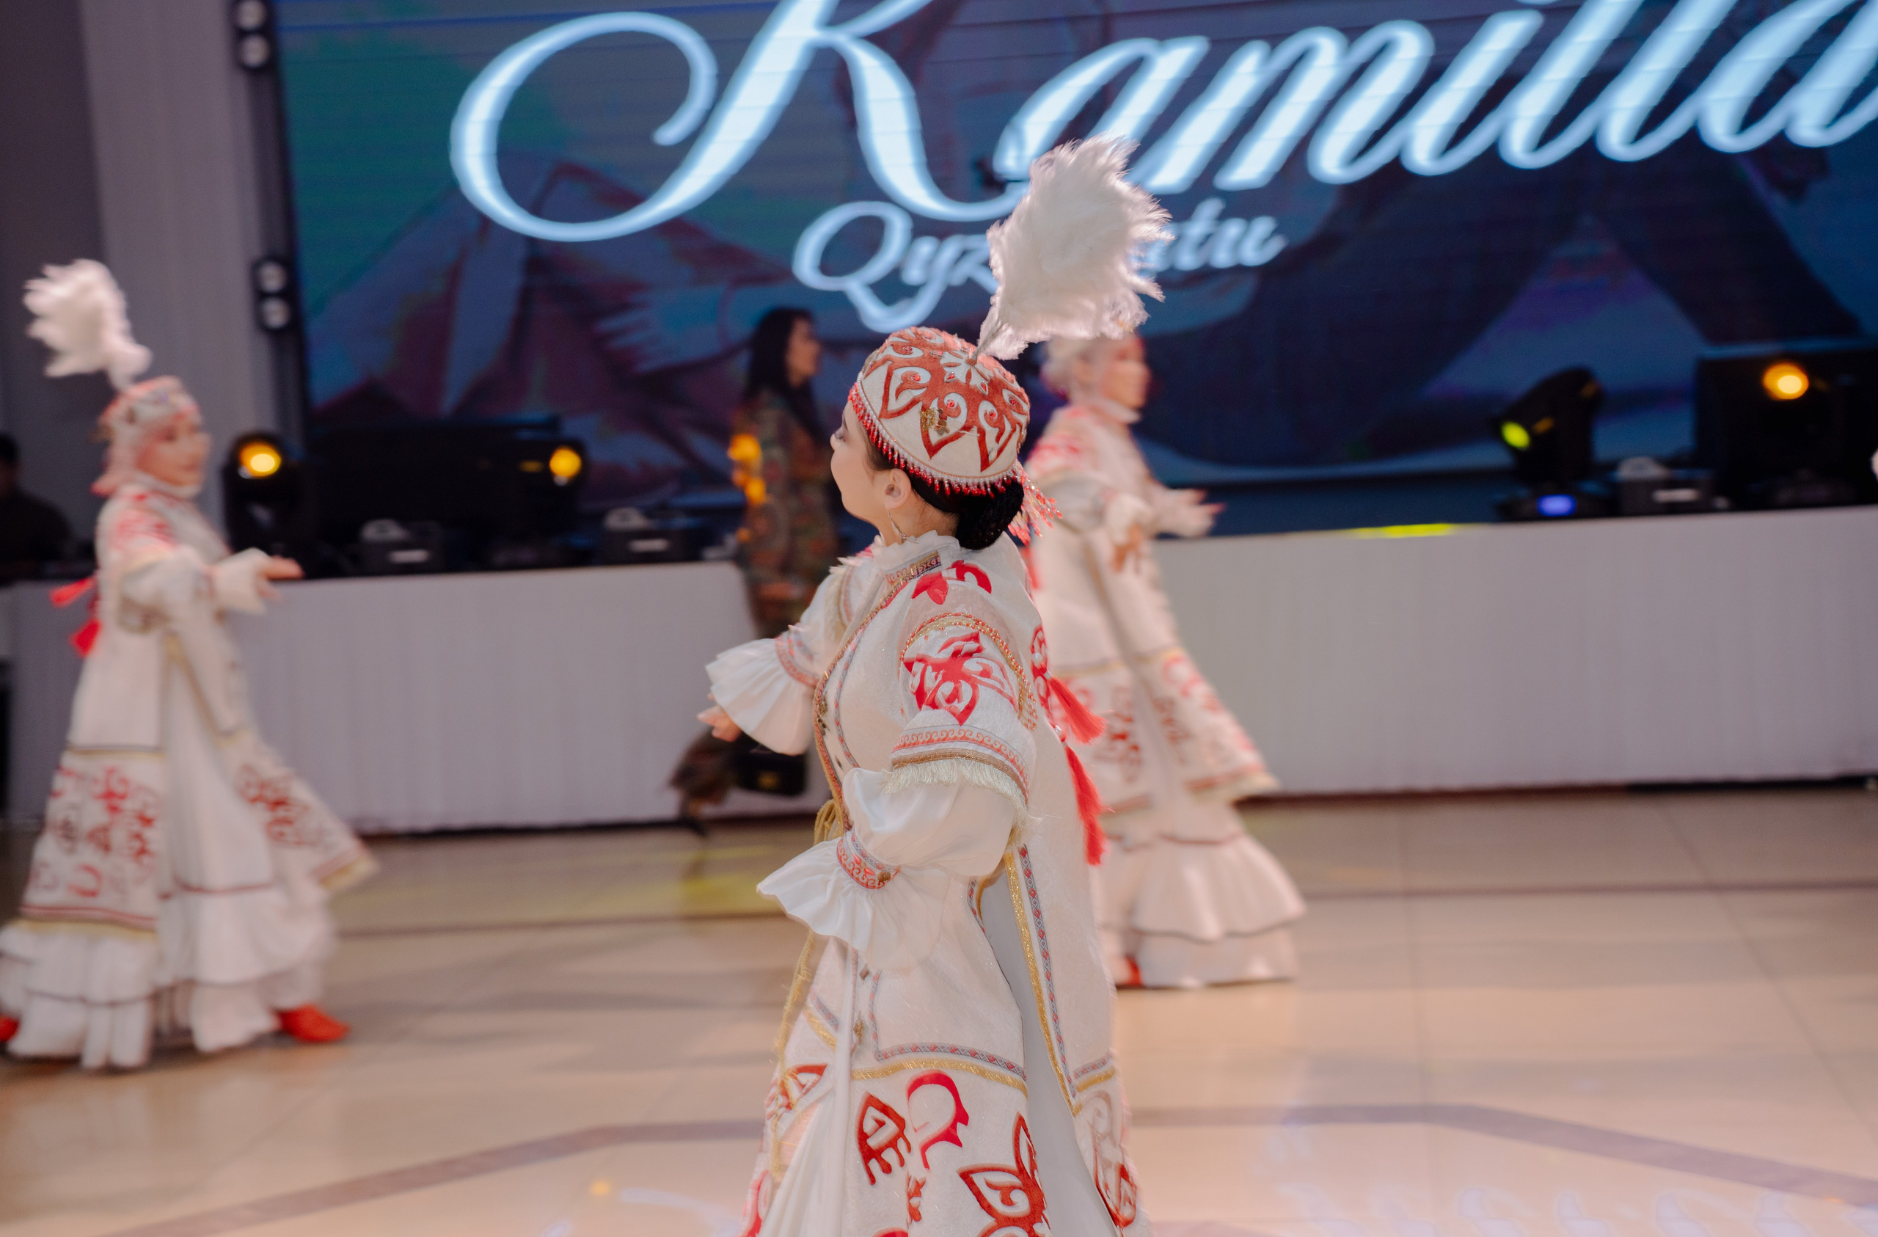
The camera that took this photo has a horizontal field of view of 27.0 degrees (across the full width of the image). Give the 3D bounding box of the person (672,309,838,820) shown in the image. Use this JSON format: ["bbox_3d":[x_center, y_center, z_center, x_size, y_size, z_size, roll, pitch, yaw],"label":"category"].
[{"bbox_3d":[-0.604,-0.151,12.955,0.640,1.725,0.500,-2,4,6],"label":"person"}]

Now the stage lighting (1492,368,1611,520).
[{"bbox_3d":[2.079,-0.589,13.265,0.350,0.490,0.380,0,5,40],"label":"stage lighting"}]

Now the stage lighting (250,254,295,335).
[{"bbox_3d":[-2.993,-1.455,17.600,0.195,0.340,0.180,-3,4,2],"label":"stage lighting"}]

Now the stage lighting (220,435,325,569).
[{"bbox_3d":[-2.349,-0.410,13.768,0.340,0.490,0.360,-3,4,0],"label":"stage lighting"}]

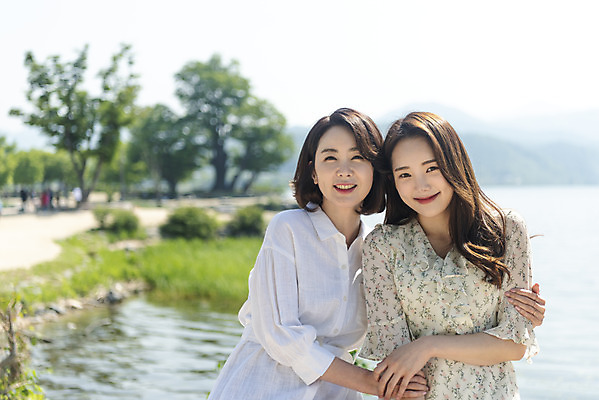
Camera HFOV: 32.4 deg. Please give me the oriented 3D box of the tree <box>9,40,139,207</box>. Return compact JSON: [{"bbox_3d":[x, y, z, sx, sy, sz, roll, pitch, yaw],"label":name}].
[{"bbox_3d":[-20.492,-6.876,94.000,11.660,14.570,10.490,0,1,0],"label":"tree"}]

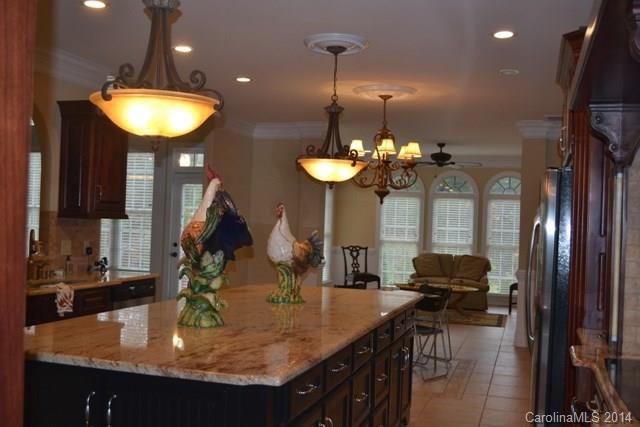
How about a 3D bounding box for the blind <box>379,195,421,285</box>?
[{"bbox_3d":[1.572,0.567,12.694,0.800,1.810,0.060,2,-1,18],"label":"blind"}]

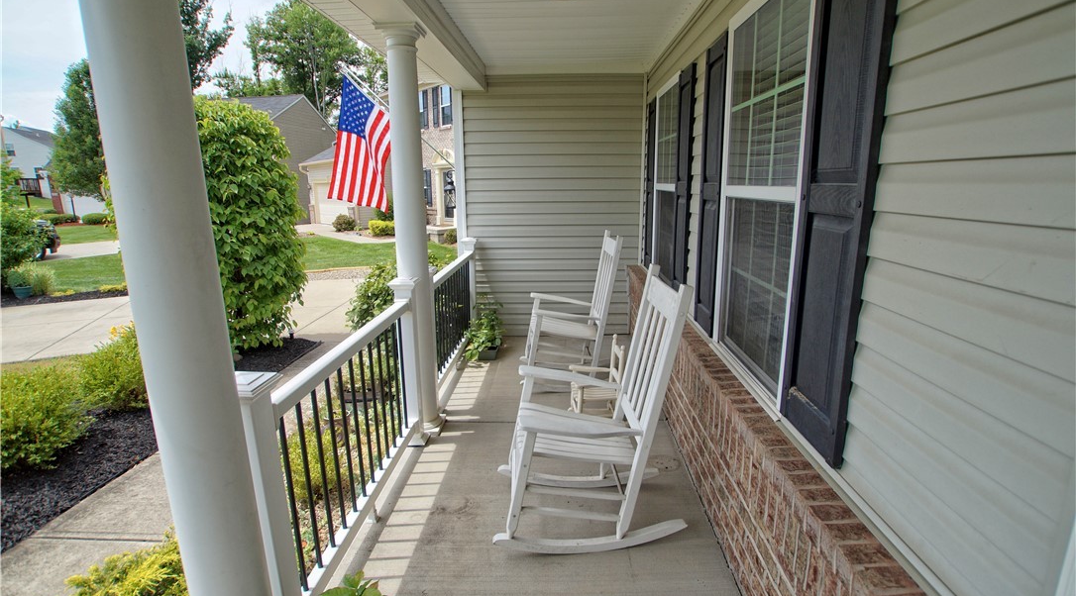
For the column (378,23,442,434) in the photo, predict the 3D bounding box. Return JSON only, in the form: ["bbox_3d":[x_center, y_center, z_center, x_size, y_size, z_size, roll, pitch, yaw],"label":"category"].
[{"bbox_3d":[-0.771,-0.337,2.949,0.245,2.440,0.245,0,13,3],"label":"column"}]

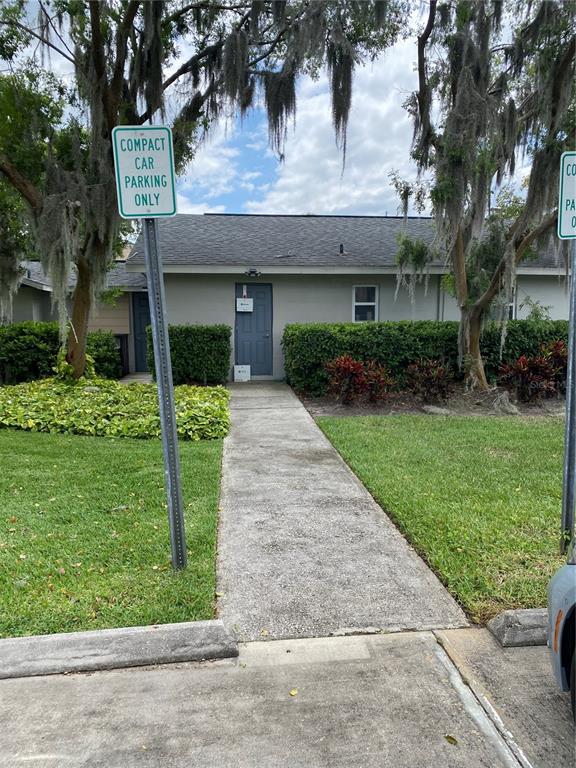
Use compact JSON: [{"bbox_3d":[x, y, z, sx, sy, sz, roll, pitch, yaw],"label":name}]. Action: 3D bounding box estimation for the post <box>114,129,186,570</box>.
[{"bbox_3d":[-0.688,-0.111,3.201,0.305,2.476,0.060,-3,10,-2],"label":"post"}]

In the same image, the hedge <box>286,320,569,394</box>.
[{"bbox_3d":[2.970,-0.552,11.418,5.900,1.300,1.350,-1,7,-6],"label":"hedge"}]

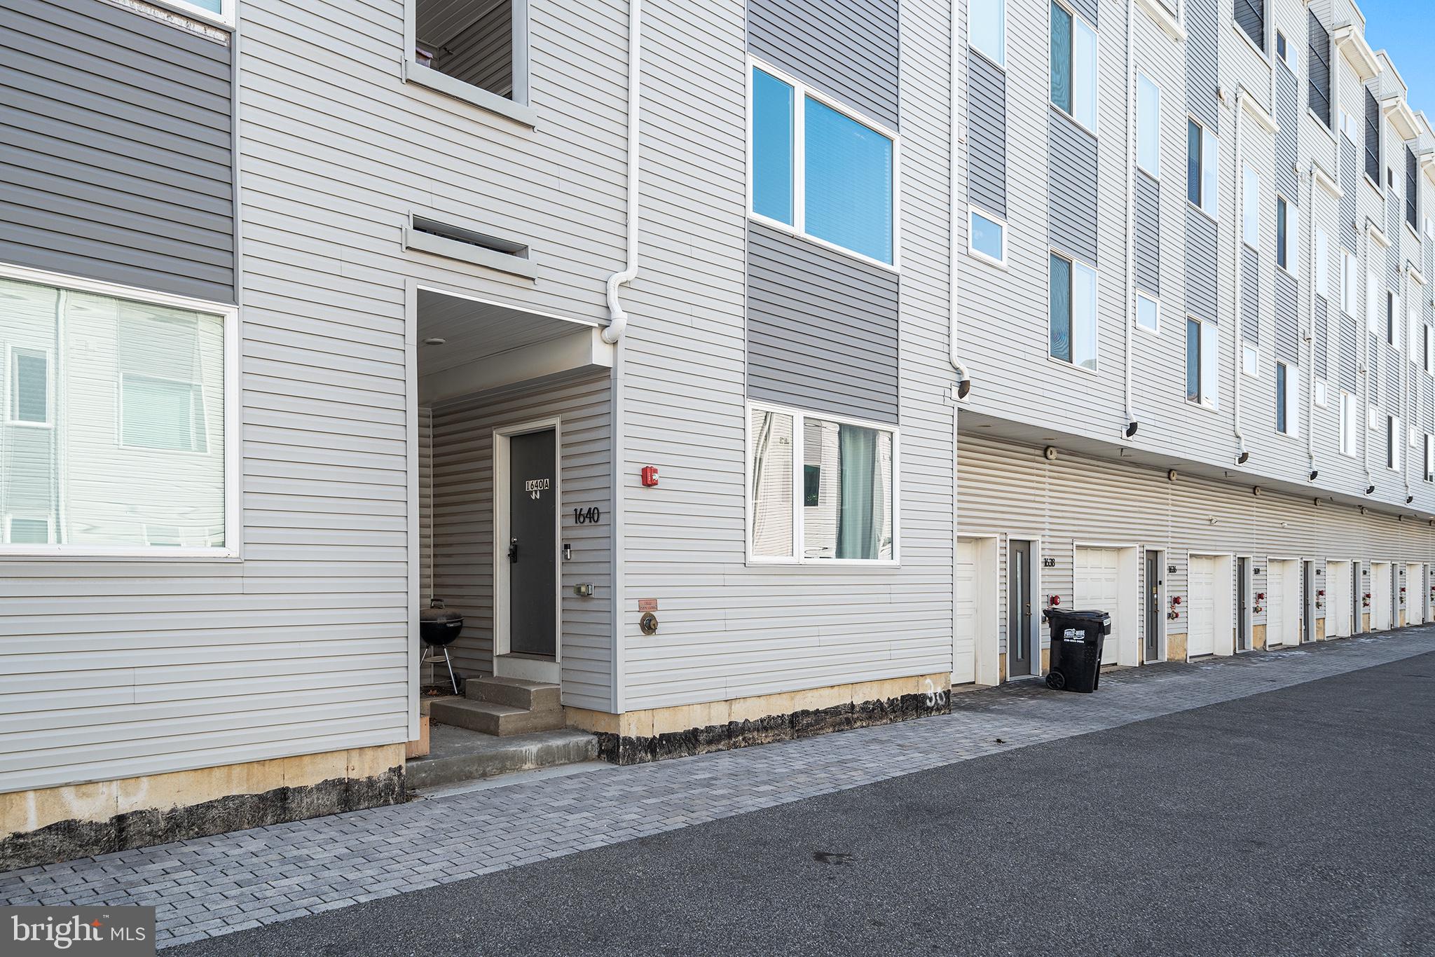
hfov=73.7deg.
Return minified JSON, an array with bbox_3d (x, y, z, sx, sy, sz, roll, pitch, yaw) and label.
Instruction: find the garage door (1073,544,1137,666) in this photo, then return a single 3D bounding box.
[{"bbox_3d":[6.544,2.192,16.289,2.450,2.140,0.200,3,-4,-44],"label":"garage door"}]

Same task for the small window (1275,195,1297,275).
[{"bbox_3d":[11.750,-4.963,19.764,1.436,1.514,0.100,2,-3,-44],"label":"small window"}]

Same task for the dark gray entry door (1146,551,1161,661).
[{"bbox_3d":[7.994,2.363,17.688,0.920,2.060,0.120,3,-4,-44],"label":"dark gray entry door"}]

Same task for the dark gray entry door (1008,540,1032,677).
[{"bbox_3d":[4.484,1.957,14.358,0.880,2.040,0.100,2,-3,-44],"label":"dark gray entry door"}]

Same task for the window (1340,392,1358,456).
[{"bbox_3d":[15.402,-1.314,23.341,1.546,1.520,0.100,3,-4,-44],"label":"window"}]

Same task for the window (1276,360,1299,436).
[{"bbox_3d":[11.916,-1.624,19.975,1.420,1.440,0.100,3,-4,-44],"label":"window"}]

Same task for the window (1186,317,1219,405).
[{"bbox_3d":[8.458,-1.997,16.664,1.483,1.509,0.100,3,-4,-44],"label":"window"}]

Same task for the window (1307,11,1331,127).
[{"bbox_3d":[13.801,-9.376,21.958,1.803,2.221,0.100,3,-4,-44],"label":"window"}]

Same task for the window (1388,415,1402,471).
[{"bbox_3d":[18.928,-0.951,26.748,1.420,1.440,0.100,3,-4,-44],"label":"window"}]

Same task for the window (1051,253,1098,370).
[{"bbox_3d":[4.943,-2.276,13.240,1.420,1.440,0.100,3,-4,-44],"label":"window"}]

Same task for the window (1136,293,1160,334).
[{"bbox_3d":[6.720,-2.578,14.967,0.883,0.584,0.100,2,-3,-44],"label":"window"}]

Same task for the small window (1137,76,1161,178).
[{"bbox_3d":[6.725,-5.506,14.971,0.871,1.505,0.100,2,-3,-44],"label":"small window"}]

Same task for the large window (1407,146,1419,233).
[{"bbox_3d":[20.235,-8.368,27.886,1.606,2.160,0.150,2,-3,-44],"label":"large window"}]

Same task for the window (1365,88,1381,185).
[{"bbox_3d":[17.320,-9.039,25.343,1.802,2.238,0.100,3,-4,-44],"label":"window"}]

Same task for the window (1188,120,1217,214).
[{"bbox_3d":[8.451,-5.381,16.629,1.420,1.440,0.100,3,-4,-44],"label":"window"}]

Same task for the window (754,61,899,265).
[{"bbox_3d":[1.151,-3.108,9.723,2.320,1.500,0.100,3,-4,-44],"label":"window"}]

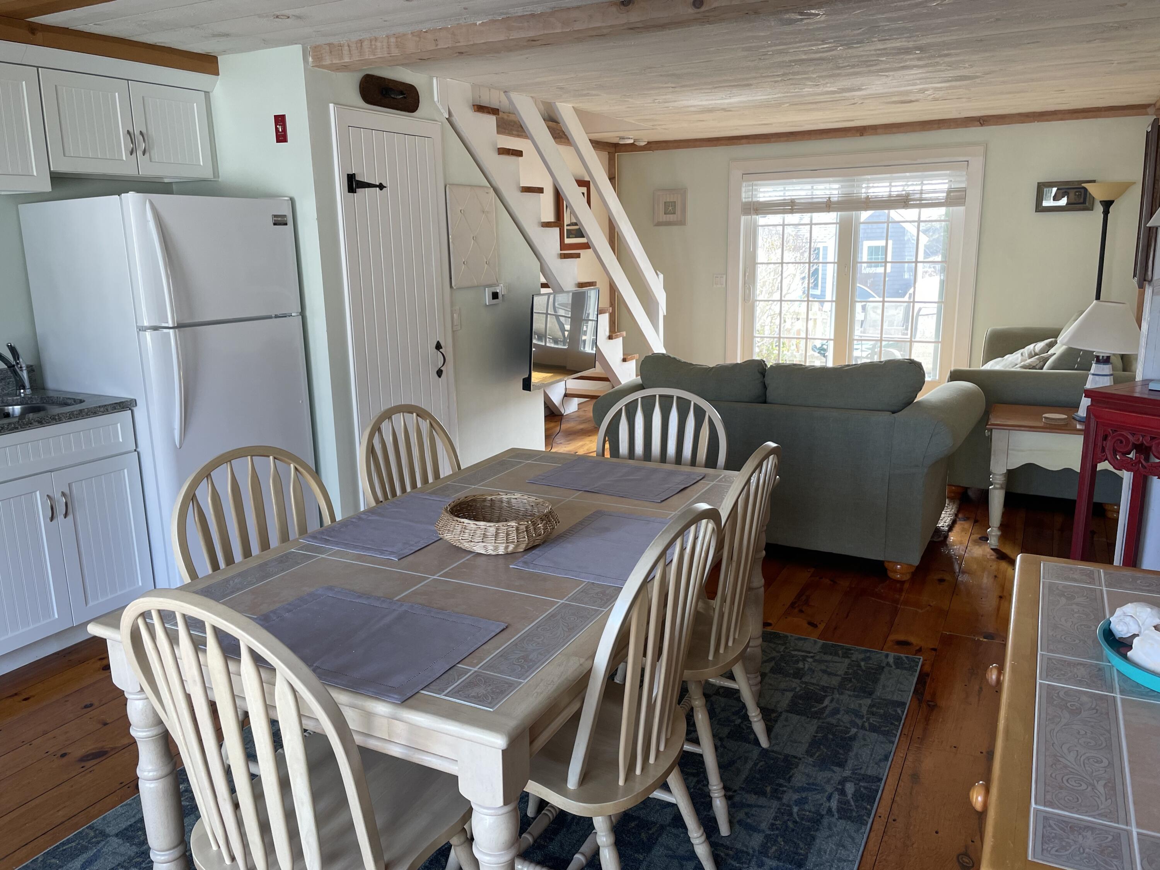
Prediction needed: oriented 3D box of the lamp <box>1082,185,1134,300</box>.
[{"bbox_3d":[3.680,-0.854,6.226,0.320,1.810,0.320,6,14,27],"label":"lamp"}]

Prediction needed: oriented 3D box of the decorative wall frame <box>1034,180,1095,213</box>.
[{"bbox_3d":[3.621,-1.779,6.499,0.378,0.217,0.025,6,14,27],"label":"decorative wall frame"}]

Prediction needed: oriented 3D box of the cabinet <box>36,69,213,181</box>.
[{"bbox_3d":[-2.001,-1.298,3.732,0.340,0.390,0.775,6,14,28],"label":"cabinet"}]

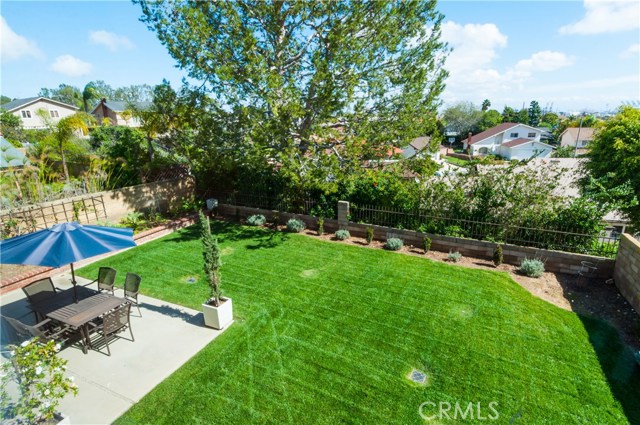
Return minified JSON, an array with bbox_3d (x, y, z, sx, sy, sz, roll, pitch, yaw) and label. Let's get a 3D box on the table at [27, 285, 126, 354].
[{"bbox_3d":[-5.197,2.384,7.031,1.680,0.720,1.020,8,20,24],"label":"table"}]

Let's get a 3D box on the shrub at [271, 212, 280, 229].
[{"bbox_3d":[-1.832,0.329,13.160,0.380,0.680,0.380,0,18,0],"label":"shrub"}]

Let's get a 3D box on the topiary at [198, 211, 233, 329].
[{"bbox_3d":[-2.366,1.288,7.000,0.460,2.720,0.460,8,20,24],"label":"topiary"}]

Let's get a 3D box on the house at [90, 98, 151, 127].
[{"bbox_3d":[-32.630,-17.357,56.524,8.000,4.890,11.000,9,20,27],"label":"house"}]

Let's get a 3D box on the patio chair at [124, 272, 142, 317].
[{"bbox_3d":[-4.518,2.086,7.560,0.580,0.960,0.660,8,20,24],"label":"patio chair"}]

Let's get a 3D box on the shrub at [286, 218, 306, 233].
[{"bbox_3d":[-0.943,0.522,12.825,0.800,0.540,0.780,0,18,0],"label":"shrub"}]

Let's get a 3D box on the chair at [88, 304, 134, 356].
[{"bbox_3d":[-4.324,2.398,6.617,0.660,0.960,0.580,8,20,24],"label":"chair"}]

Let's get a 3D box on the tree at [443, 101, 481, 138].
[{"bbox_3d":[34.778,-20.991,78.396,9.800,12.080,9.800,0,18,0],"label":"tree"}]

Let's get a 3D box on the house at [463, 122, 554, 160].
[{"bbox_3d":[38.759,-15.006,66.339,14.300,6.840,11.000,1,18,4],"label":"house"}]

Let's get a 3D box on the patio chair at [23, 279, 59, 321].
[{"bbox_3d":[-6.186,2.163,7.339,0.660,0.960,0.580,8,20,24],"label":"patio chair"}]

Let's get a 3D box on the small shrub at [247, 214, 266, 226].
[{"bbox_3d":[-2.678,0.337,13.480,0.820,0.450,0.780,0,18,0],"label":"small shrub"}]

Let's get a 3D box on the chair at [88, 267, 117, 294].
[{"bbox_3d":[-5.314,2.000,7.823,0.580,0.960,0.660,8,20,24],"label":"chair"}]

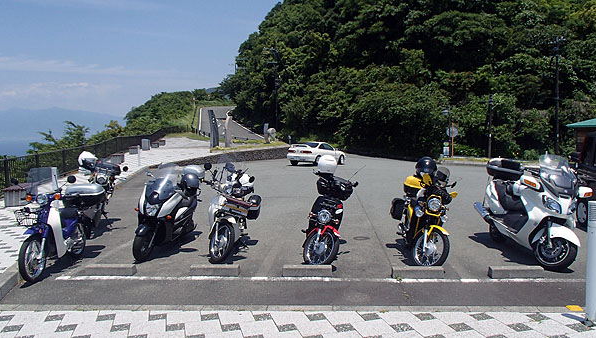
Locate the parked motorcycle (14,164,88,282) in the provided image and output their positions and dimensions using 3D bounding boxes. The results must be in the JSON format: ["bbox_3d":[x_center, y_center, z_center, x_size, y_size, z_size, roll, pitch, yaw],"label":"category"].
[{"bbox_3d":[-3.128,0.614,5.880,0.750,1.320,1.920,1,4,-1],"label":"parked motorcycle"}]

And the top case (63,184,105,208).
[{"bbox_3d":[-3.167,0.383,6.645,0.430,0.310,0.420,1,4,0],"label":"top case"}]

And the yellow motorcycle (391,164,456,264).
[{"bbox_3d":[1.814,0.610,6.512,0.800,1.240,1.930,5,4,0],"label":"yellow motorcycle"}]

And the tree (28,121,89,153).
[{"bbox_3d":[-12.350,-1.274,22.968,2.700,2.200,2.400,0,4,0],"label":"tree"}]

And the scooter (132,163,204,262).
[{"bbox_3d":[-1.990,0.540,6.878,0.780,1.330,2.050,6,4,2],"label":"scooter"}]

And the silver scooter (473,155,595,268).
[{"bbox_3d":[3.455,0.507,6.574,0.820,1.440,2.250,6,4,-2],"label":"silver scooter"}]

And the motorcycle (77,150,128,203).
[{"bbox_3d":[-3.568,0.517,8.059,0.780,1.200,2.050,4,4,-15],"label":"motorcycle"}]

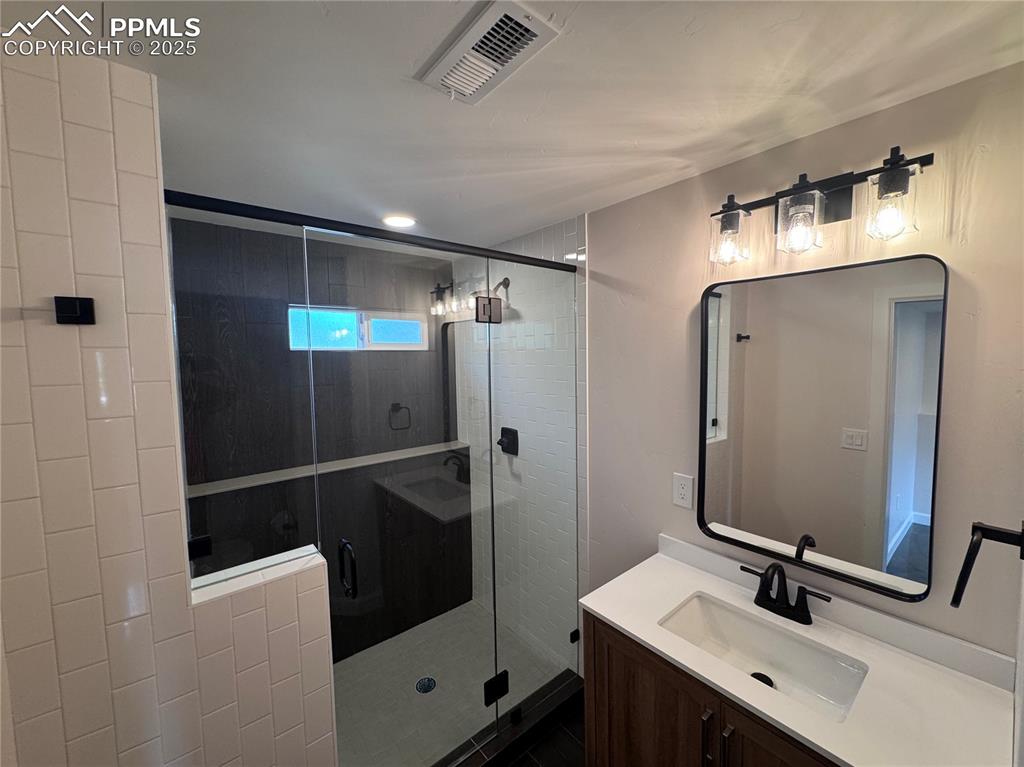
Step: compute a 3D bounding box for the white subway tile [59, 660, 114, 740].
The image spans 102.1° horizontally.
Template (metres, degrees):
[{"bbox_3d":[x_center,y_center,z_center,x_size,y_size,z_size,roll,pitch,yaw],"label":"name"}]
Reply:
[{"bbox_3d":[-0.931,0.696,0.909,0.075,0.152,0.009,-4,5,-39],"label":"white subway tile"}]

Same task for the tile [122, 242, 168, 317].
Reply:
[{"bbox_3d":[-0.828,-0.234,0.939,0.070,0.151,0.010,-4,5,-39],"label":"tile"}]

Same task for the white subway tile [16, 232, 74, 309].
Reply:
[{"bbox_3d":[-0.947,-0.226,0.846,0.075,0.152,0.009,-4,5,-39],"label":"white subway tile"}]

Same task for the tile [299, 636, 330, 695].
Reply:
[{"bbox_3d":[-0.572,0.824,1.206,0.075,0.152,0.009,-4,5,-39],"label":"tile"}]

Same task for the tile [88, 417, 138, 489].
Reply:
[{"bbox_3d":[-0.881,0.154,0.920,0.075,0.152,0.009,-4,5,-39],"label":"tile"}]

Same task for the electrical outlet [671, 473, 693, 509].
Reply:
[{"bbox_3d":[0.665,0.416,1.608,0.008,0.122,0.080,-4,5,-39],"label":"electrical outlet"}]

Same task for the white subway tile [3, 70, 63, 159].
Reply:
[{"bbox_3d":[-0.949,-0.532,0.823,0.074,0.151,0.010,-4,5,-39],"label":"white subway tile"}]

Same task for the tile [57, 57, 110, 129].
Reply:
[{"bbox_3d":[-0.902,-0.618,0.877,0.076,0.148,0.009,-4,5,-39],"label":"tile"}]

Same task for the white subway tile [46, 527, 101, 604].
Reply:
[{"bbox_3d":[-0.935,0.387,0.886,0.074,0.151,0.010,-4,5,-39],"label":"white subway tile"}]

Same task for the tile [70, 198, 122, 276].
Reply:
[{"bbox_3d":[-0.890,-0.309,0.889,0.075,0.152,0.010,-4,5,-38],"label":"tile"}]

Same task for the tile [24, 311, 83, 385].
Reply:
[{"bbox_3d":[-0.946,-0.073,0.857,0.075,0.152,0.010,-4,5,-38],"label":"tile"}]

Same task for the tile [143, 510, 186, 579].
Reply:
[{"bbox_3d":[-0.830,0.384,0.990,0.066,0.154,0.009,-4,5,-39],"label":"tile"}]

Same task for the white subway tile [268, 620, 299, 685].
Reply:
[{"bbox_3d":[-0.639,0.756,1.164,0.076,0.154,0.009,-4,5,-39],"label":"white subway tile"}]

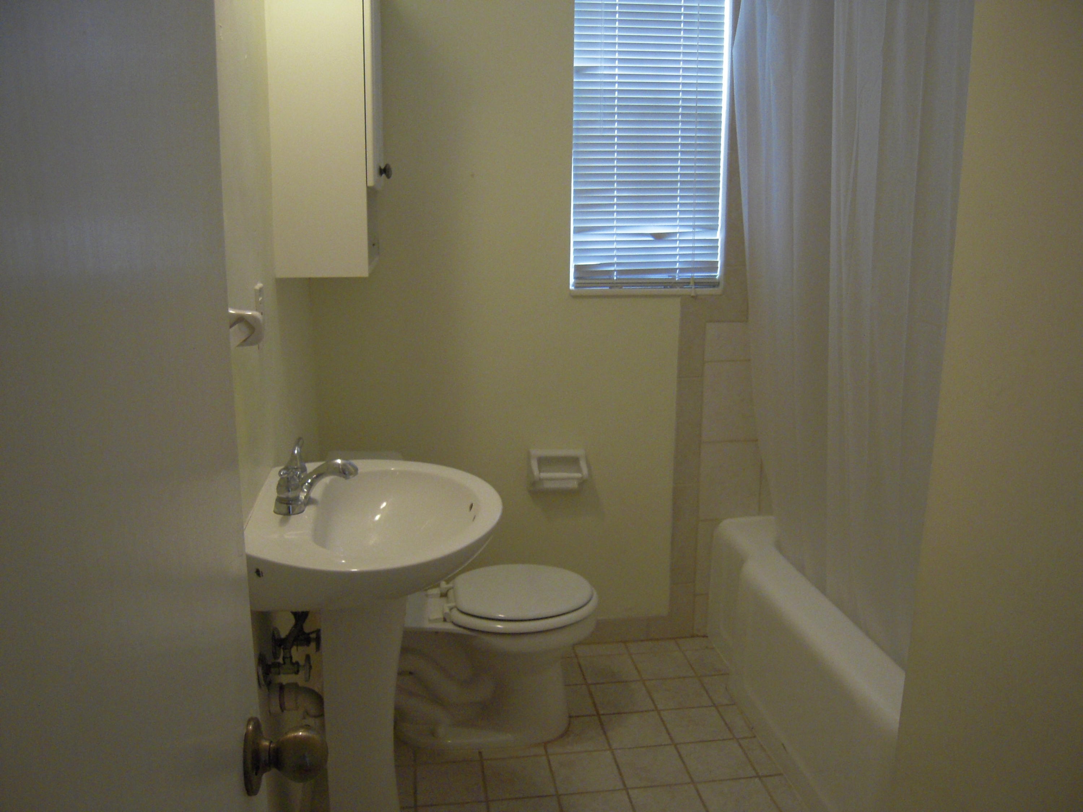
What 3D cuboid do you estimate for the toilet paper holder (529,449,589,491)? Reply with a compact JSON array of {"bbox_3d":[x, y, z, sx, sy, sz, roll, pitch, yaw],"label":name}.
[{"bbox_3d":[0.054,0.201,2.624,0.171,0.125,0.082,-2,11,-7],"label":"toilet paper holder"}]

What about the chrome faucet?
[{"bbox_3d":[-0.403,0.127,1.583,0.145,0.092,0.233,-2,11,-7],"label":"chrome faucet"}]

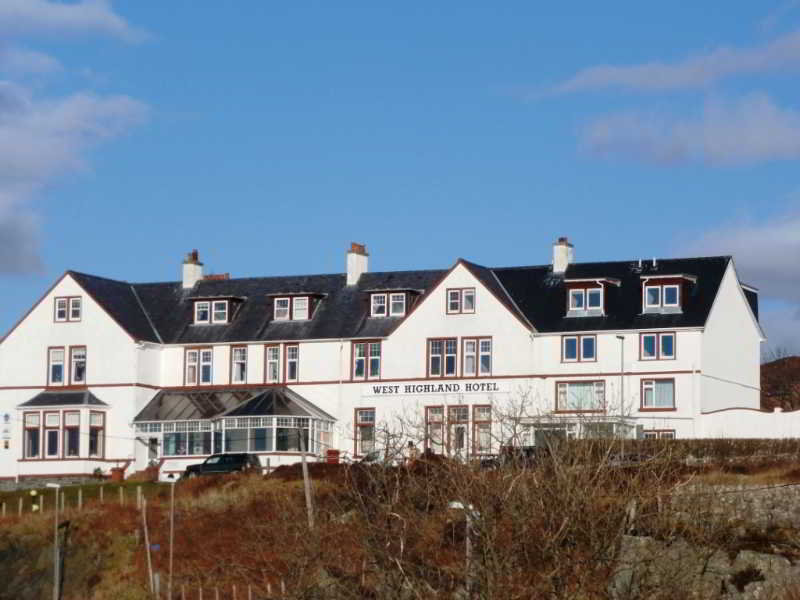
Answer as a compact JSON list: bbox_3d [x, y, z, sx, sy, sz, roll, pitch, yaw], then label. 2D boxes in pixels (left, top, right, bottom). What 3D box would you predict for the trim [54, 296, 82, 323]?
[{"bbox_3d":[-20.163,0.606,218.309,1.903,1.495,0.200,-2,-7,25],"label":"trim"}]

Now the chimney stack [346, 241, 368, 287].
[{"bbox_3d":[-2.441,-2.007,207.910,0.552,2.576,1.797,-2,-6,22],"label":"chimney stack"}]

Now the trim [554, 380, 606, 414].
[{"bbox_3d":[9.919,5.310,195.950,2.893,1.809,0.180,-2,-6,22],"label":"trim"}]

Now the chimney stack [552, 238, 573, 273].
[{"bbox_3d":[9.778,-2.659,214.237,1.000,2.176,1.150,-2,-7,25],"label":"chimney stack"}]

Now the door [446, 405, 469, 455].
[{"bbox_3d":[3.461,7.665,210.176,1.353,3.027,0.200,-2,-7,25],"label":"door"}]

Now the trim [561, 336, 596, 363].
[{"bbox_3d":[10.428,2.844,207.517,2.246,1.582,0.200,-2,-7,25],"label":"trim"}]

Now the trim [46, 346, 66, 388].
[{"bbox_3d":[-19.618,3.827,204.850,1.157,2.370,0.180,-2,-6,22],"label":"trim"}]

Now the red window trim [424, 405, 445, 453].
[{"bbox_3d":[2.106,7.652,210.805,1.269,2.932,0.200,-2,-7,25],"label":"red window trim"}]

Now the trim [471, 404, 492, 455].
[{"bbox_3d":[4.551,7.234,197.953,1.182,2.838,0.180,-2,-6,22],"label":"trim"}]

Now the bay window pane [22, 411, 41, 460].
[{"bbox_3d":[-20.811,7.687,202.773,1.097,2.749,0.180,-2,-6,22],"label":"bay window pane"}]

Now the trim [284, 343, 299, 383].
[{"bbox_3d":[-6.100,3.589,202.692,0.903,2.288,0.180,-2,-6,22],"label":"trim"}]

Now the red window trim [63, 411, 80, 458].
[{"bbox_3d":[-19.716,8.152,216.097,1.126,2.937,0.200,-2,-7,25],"label":"red window trim"}]

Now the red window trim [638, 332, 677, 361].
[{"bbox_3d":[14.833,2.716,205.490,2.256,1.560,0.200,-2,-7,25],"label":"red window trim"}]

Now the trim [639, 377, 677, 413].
[{"bbox_3d":[14.023,5.170,194.282,2.076,1.821,0.180,-2,-6,22],"label":"trim"}]

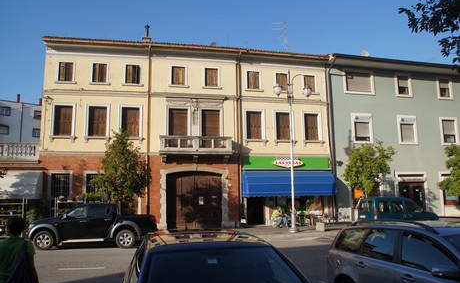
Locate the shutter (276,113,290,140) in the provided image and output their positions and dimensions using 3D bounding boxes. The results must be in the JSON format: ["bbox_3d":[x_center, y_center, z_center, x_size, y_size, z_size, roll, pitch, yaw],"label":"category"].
[{"bbox_3d":[3.176,-0.909,20.579,0.906,1.675,0.080,1,-8,-12],"label":"shutter"}]

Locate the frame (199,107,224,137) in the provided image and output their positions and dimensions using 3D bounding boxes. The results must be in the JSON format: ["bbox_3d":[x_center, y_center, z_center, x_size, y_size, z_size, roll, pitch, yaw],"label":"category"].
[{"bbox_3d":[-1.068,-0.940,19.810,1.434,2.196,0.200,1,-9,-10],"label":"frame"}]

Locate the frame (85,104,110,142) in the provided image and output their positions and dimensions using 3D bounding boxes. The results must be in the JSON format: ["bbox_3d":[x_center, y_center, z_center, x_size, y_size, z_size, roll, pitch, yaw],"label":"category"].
[{"bbox_3d":[-7.090,-1.057,18.531,1.258,2.027,0.240,1,-9,-11],"label":"frame"}]

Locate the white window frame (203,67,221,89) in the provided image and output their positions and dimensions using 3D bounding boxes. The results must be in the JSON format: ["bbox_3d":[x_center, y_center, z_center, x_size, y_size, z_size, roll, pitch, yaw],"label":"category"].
[{"bbox_3d":[-1.072,-3.723,20.241,1.093,1.357,0.160,1,-9,-10],"label":"white window frame"}]

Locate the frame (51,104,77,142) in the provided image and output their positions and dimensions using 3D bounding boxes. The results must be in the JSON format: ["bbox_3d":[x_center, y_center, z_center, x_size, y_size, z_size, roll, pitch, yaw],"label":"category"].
[{"bbox_3d":[-8.904,-1.055,18.422,1.263,2.031,0.200,1,-9,-10],"label":"frame"}]

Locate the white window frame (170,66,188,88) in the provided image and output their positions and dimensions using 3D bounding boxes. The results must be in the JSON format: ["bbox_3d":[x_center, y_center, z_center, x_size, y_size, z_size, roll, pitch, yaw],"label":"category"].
[{"bbox_3d":[-2.975,-3.774,19.908,1.085,1.341,0.160,1,-9,-10],"label":"white window frame"}]

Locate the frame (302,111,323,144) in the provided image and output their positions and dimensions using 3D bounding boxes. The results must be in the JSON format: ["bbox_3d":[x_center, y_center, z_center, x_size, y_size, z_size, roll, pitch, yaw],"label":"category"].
[{"bbox_3d":[5.007,-0.832,20.850,1.284,1.998,0.220,1,-8,-12],"label":"frame"}]

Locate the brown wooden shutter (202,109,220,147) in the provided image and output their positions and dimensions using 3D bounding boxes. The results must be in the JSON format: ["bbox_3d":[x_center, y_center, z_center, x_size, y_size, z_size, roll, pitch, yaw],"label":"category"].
[{"bbox_3d":[-1.106,-0.738,19.947,1.036,2.220,0.090,1,-9,-10],"label":"brown wooden shutter"}]

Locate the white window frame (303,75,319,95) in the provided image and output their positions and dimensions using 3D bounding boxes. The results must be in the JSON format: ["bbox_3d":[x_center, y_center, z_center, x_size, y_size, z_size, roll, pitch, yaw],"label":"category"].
[{"bbox_3d":[4.955,-3.504,21.289,1.016,1.253,0.160,1,-9,-10],"label":"white window frame"}]

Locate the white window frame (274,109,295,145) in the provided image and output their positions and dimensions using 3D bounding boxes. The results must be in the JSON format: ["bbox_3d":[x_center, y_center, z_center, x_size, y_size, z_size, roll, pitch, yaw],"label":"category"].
[{"bbox_3d":[3.241,-0.850,20.461,1.243,2.063,0.220,1,-8,-12],"label":"white window frame"}]

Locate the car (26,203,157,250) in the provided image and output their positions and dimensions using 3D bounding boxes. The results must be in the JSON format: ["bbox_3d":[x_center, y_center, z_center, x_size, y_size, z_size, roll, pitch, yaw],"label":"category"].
[{"bbox_3d":[-5.560,3.476,14.570,5.000,1.770,1.800,1,-9,-11],"label":"car"}]

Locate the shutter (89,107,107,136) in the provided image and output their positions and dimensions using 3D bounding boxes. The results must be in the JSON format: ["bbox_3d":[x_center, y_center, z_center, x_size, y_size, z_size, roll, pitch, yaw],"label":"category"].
[{"bbox_3d":[-7.019,-1.054,18.340,0.935,1.601,0.080,1,-8,-12],"label":"shutter"}]

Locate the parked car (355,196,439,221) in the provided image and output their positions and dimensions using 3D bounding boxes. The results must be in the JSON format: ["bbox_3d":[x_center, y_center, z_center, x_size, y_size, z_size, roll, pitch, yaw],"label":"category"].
[{"bbox_3d":[9.384,4.038,19.236,4.000,1.820,1.670,1,-8,-12],"label":"parked car"}]

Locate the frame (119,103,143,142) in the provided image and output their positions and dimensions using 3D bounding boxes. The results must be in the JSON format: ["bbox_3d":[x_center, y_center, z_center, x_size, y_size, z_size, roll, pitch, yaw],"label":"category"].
[{"bbox_3d":[-5.418,-1.048,18.864,1.267,2.008,0.240,1,-9,-11],"label":"frame"}]

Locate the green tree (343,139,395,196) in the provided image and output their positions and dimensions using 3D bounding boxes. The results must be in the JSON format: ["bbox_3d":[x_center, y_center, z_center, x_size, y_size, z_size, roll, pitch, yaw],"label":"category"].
[{"bbox_3d":[8.068,2.341,19.654,2.850,4.899,2.800,1,-8,-12],"label":"green tree"}]

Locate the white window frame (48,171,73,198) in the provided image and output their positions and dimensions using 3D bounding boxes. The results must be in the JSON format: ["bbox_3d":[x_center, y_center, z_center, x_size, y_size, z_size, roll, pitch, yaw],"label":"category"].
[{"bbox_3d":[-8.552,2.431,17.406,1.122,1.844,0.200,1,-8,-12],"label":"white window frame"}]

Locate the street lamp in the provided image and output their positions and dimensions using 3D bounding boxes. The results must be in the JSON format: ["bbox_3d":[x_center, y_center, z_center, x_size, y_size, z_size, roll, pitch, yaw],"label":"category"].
[{"bbox_3d":[3.389,0.370,17.735,2.153,8.455,0.600,1,-9,-11],"label":"street lamp"}]

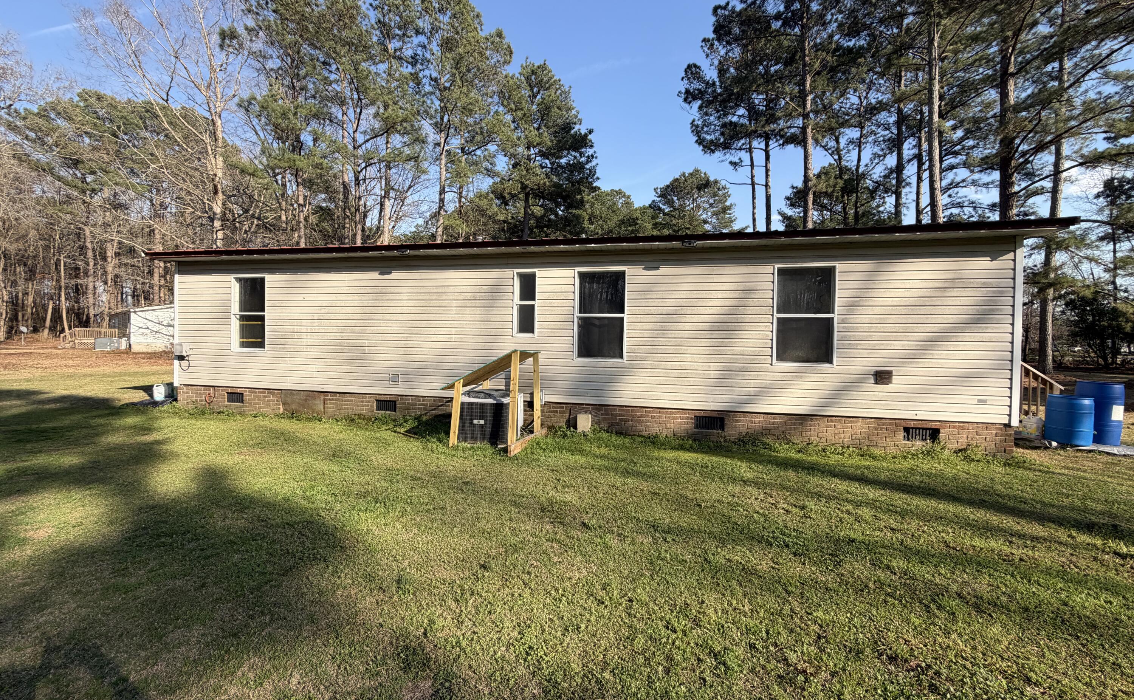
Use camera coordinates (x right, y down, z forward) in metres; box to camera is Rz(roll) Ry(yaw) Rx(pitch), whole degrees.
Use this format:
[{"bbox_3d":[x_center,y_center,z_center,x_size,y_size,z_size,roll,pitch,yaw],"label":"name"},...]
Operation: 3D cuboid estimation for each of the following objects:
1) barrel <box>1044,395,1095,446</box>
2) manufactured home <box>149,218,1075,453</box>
[{"bbox_3d":[7.540,1.045,6.900,0.520,0.680,0.520,1,1,0],"label":"barrel"},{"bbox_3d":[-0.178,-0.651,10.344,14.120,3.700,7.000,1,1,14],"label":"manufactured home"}]

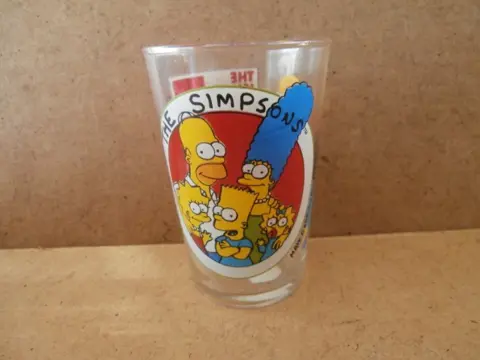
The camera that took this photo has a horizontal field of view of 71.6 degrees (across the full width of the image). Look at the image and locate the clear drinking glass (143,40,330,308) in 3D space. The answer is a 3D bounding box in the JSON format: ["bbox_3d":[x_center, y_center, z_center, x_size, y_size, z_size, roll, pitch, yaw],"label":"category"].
[{"bbox_3d":[0.001,-0.004,0.162,0.077,0.115,0.077,-3,22,0],"label":"clear drinking glass"}]

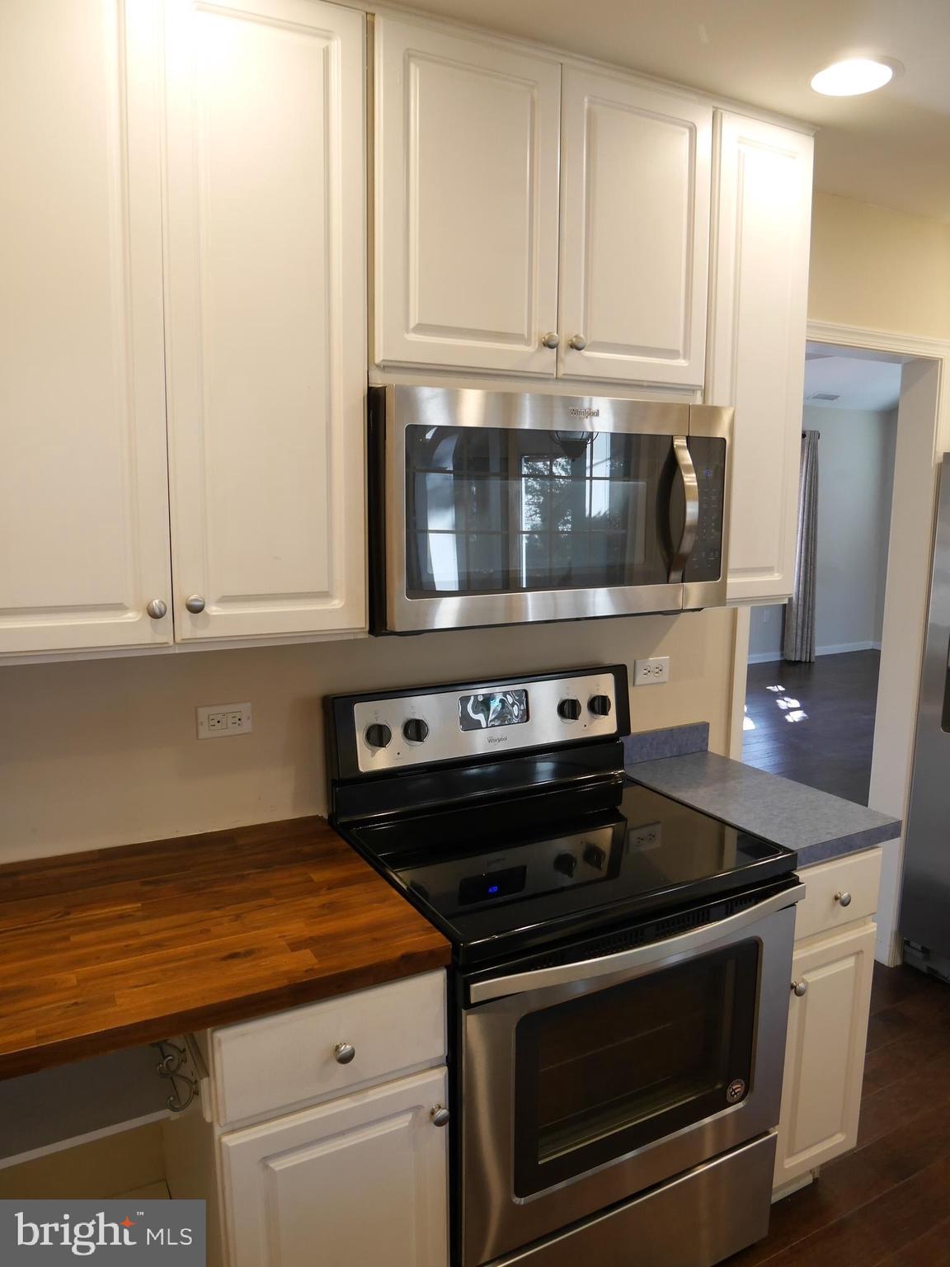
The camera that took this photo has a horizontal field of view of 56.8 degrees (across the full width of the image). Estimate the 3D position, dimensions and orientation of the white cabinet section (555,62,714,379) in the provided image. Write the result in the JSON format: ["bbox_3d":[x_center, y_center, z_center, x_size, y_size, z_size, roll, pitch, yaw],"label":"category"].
[{"bbox_3d":[0.245,-0.799,1.875,0.370,0.558,0.330,-5,10,-27],"label":"white cabinet section"}]

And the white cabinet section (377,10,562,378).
[{"bbox_3d":[-0.082,-0.772,1.704,0.371,0.558,0.330,-5,10,-27],"label":"white cabinet section"}]

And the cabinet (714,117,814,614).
[{"bbox_3d":[0.547,-0.599,2.072,0.299,1.030,0.326,-5,10,-27],"label":"cabinet"}]

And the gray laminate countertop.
[{"bbox_3d":[0.638,0.395,2.102,0.322,0.038,0.621,-5,10,-27],"label":"gray laminate countertop"}]

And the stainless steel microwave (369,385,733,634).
[{"bbox_3d":[0.099,-0.258,1.823,0.761,0.416,0.440,-5,10,-27],"label":"stainless steel microwave"}]

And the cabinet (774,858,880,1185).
[{"bbox_3d":[0.623,0.824,2.172,0.296,0.832,0.606,-5,10,-27],"label":"cabinet"}]

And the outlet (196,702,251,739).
[{"bbox_3d":[-0.514,0.181,1.813,0.112,0.069,0.009,-5,10,-27],"label":"outlet"}]

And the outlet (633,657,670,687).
[{"bbox_3d":[0.469,0.101,2.320,0.114,0.070,0.009,-5,10,-27],"label":"outlet"}]

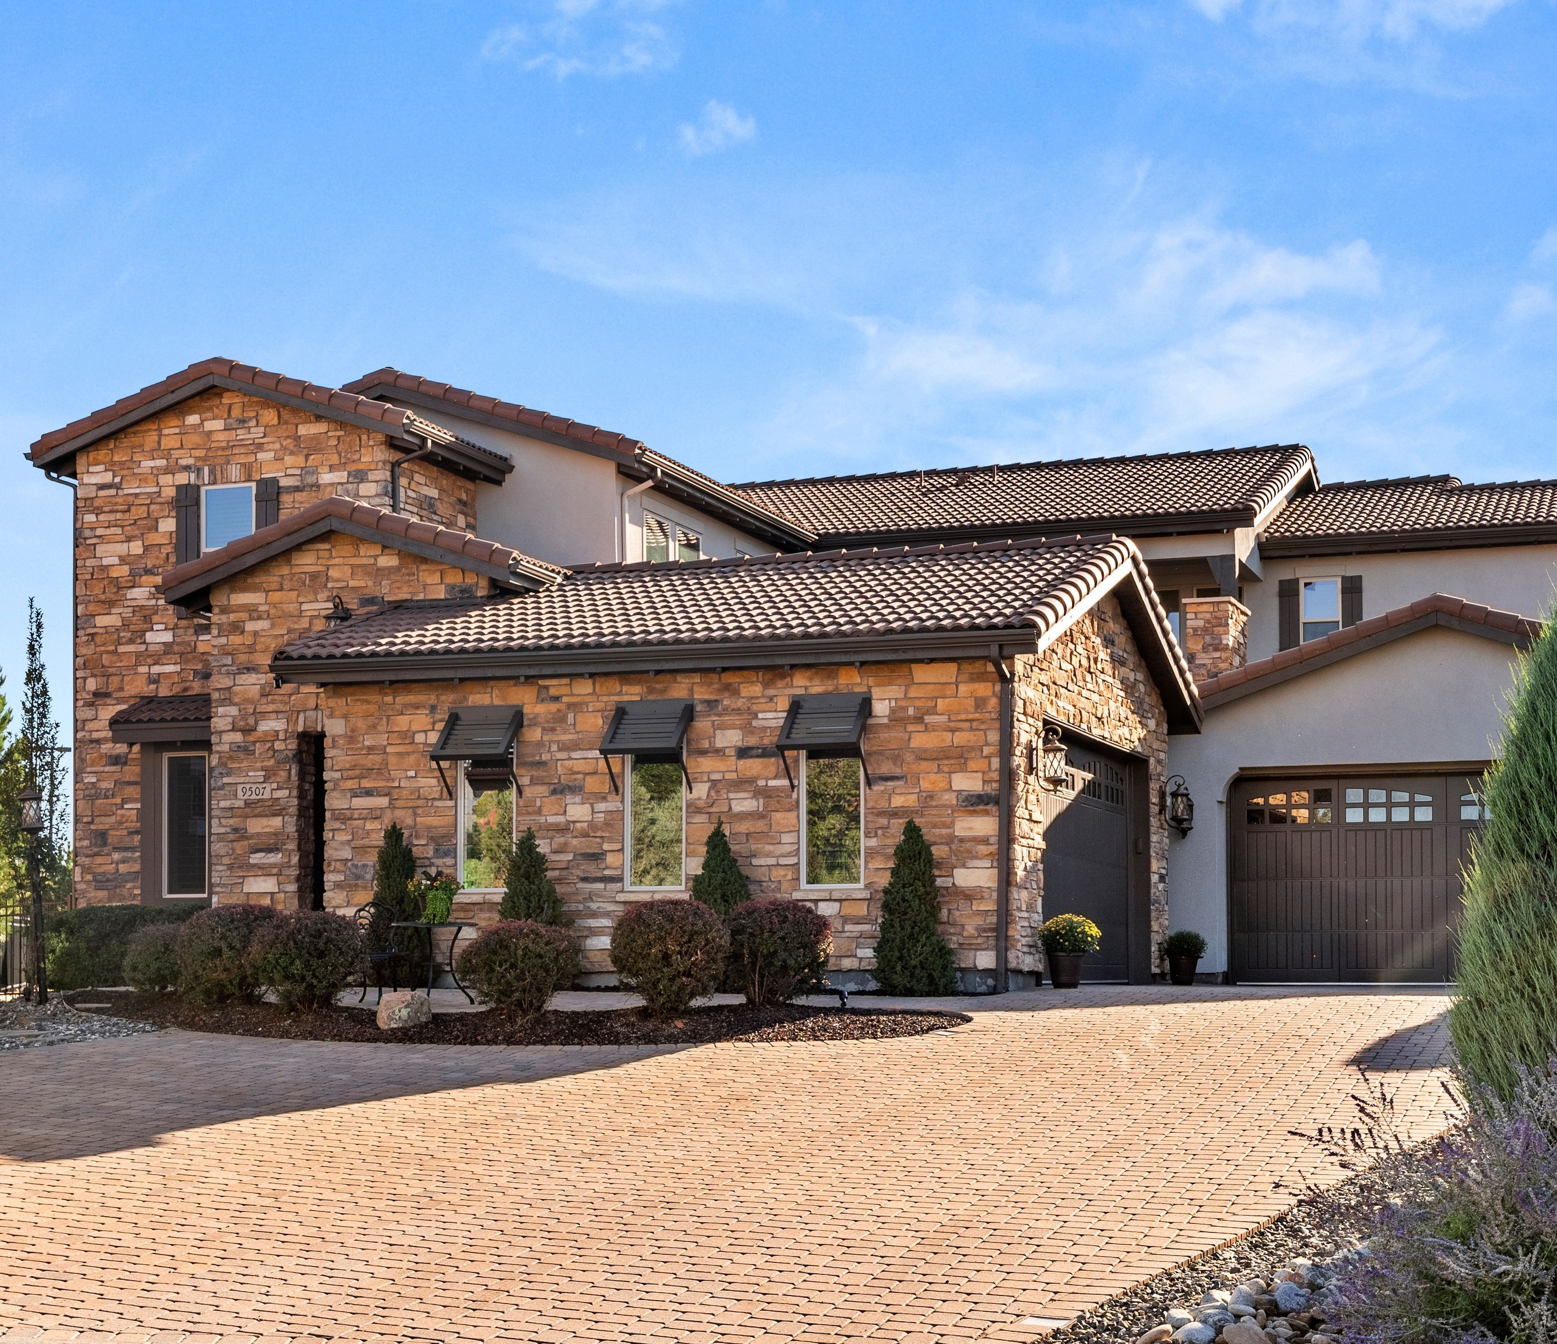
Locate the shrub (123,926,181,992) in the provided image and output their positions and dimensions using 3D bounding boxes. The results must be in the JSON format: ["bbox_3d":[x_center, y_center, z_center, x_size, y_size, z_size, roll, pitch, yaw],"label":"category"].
[{"bbox_3d":[-6.044,2.767,23.800,0.660,0.680,0.660,-1,-2,20],"label":"shrub"}]

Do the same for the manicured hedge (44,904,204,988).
[{"bbox_3d":[-6.636,2.779,25.000,1.650,0.900,1.000,-1,-2,20],"label":"manicured hedge"}]

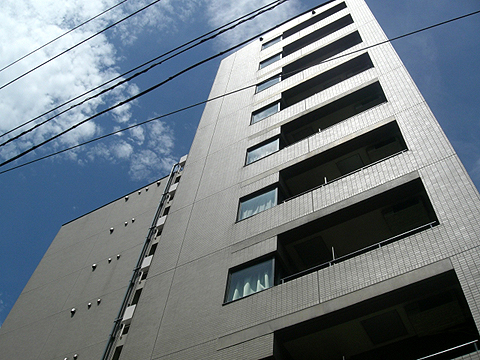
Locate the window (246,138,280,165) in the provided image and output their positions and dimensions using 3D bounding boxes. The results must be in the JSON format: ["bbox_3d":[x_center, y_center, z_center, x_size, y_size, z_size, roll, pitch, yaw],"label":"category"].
[{"bbox_3d":[0.700,-0.821,15.399,1.066,0.960,0.100,-24,-65,18],"label":"window"}]

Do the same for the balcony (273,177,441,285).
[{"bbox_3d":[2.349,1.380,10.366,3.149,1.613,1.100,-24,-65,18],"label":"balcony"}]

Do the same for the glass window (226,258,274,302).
[{"bbox_3d":[0.238,2.010,10.582,1.066,0.960,0.100,-24,-65,18],"label":"glass window"}]

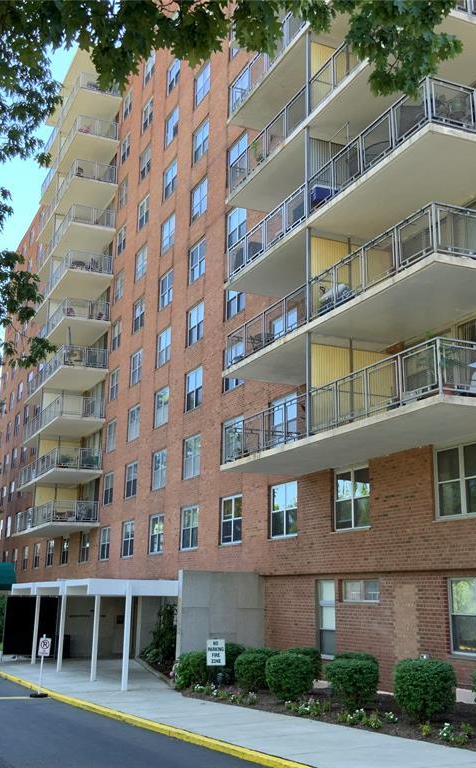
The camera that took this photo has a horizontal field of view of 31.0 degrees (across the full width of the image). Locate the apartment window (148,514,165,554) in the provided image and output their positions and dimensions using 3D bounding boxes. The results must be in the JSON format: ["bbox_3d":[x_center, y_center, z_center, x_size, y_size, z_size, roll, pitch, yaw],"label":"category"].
[{"bbox_3d":[-3.247,6.087,34.833,0.140,1.510,1.710,7,-15,-24],"label":"apartment window"}]

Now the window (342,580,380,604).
[{"bbox_3d":[3.078,5.212,21.520,0.150,0.550,1.710,7,-15,-23],"label":"window"}]

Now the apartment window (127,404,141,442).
[{"bbox_3d":[-4.771,1.827,39.714,0.140,1.500,1.720,7,-15,-24],"label":"apartment window"}]

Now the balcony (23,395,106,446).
[{"bbox_3d":[-9.867,2.233,47.811,2.448,1.170,9.338,7,-15,-24],"label":"balcony"}]

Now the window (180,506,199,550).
[{"bbox_3d":[-1.743,5.380,31.985,0.150,1.560,1.660,7,-15,-24],"label":"window"}]

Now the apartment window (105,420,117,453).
[{"bbox_3d":[-6.344,2.636,42.906,0.130,1.502,1.657,7,-15,-23],"label":"apartment window"}]

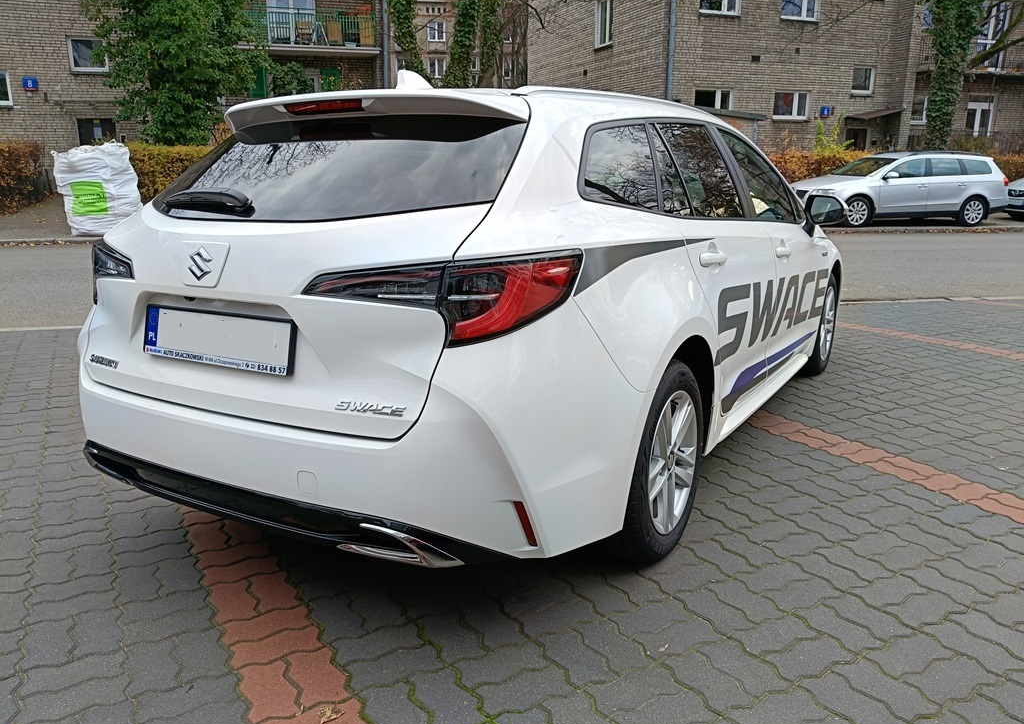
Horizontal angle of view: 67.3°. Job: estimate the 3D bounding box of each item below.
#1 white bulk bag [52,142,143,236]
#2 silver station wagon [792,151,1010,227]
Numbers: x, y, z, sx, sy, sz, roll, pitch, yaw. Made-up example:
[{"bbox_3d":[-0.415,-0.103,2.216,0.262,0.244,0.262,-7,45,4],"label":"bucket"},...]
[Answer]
[{"bbox_3d":[-6.876,-2.835,12.838,0.980,1.420,0.950,-1,14,-5],"label":"white bulk bag"},{"bbox_3d":[8.091,-3.653,16.292,4.770,1.510,1.820,-3,14,-12],"label":"silver station wagon"}]

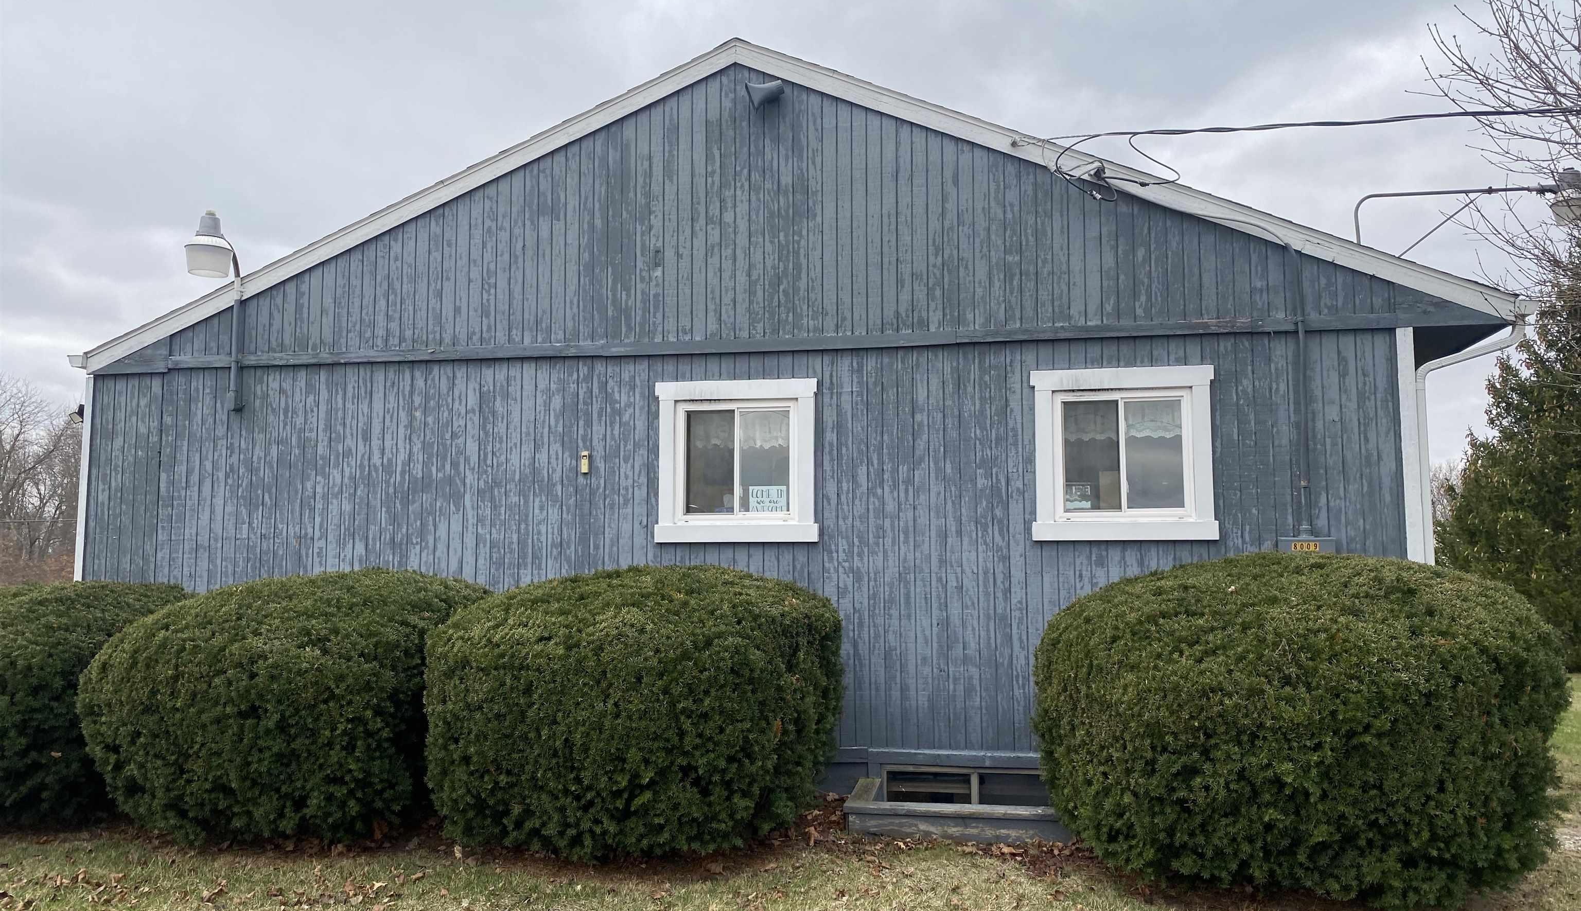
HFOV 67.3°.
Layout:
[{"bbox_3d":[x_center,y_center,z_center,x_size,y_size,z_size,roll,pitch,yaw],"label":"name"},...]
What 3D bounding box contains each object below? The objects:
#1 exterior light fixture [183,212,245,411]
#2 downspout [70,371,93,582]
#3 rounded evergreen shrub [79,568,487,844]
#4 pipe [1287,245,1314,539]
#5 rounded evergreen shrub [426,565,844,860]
[{"bbox_3d":[-4.018,-1.014,8.299,0.375,1.373,0.613,-1,-5,10],"label":"exterior light fixture"},{"bbox_3d":[-5.176,0.810,8.674,0.069,2.766,0.069,-1,-5,10],"label":"downspout"},{"bbox_3d":[-2.965,1.460,7.239,2.292,1.522,1.660,-1,-5,10],"label":"rounded evergreen shrub"},{"bbox_3d":[3.130,-0.399,7.272,0.069,1.808,0.069,-1,-5,10],"label":"pipe"},{"bbox_3d":[-0.862,1.415,6.880,2.332,1.541,1.660,-1,-5,10],"label":"rounded evergreen shrub"}]

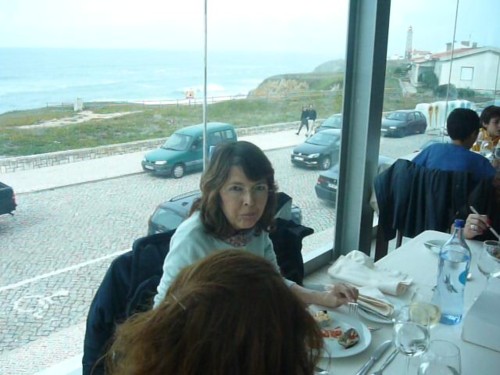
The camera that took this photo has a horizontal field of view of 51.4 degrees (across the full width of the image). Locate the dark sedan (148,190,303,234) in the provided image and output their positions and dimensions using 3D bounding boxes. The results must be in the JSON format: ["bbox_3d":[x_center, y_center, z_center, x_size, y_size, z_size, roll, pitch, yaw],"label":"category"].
[{"bbox_3d":[-0.510,0.858,13.230,1.720,1.480,4.280,14,19,39],"label":"dark sedan"}]

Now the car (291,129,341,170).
[{"bbox_3d":[3.598,-1.777,23.303,3.970,1.450,1.680,-12,20,-42],"label":"car"}]

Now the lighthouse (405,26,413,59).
[{"bbox_3d":[155.392,-140.666,508.544,6.500,32.000,6.500,5,15,16],"label":"lighthouse"}]

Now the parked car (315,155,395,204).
[{"bbox_3d":[4.243,-0.404,18.200,1.720,1.420,4.420,15,20,41],"label":"parked car"}]

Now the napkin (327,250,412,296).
[{"bbox_3d":[0.416,0.292,1.800,0.270,0.055,0.150,13,19,38],"label":"napkin"}]

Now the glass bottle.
[{"bbox_3d":[0.592,0.242,1.493,0.086,0.310,0.086,1,15,0],"label":"glass bottle"}]

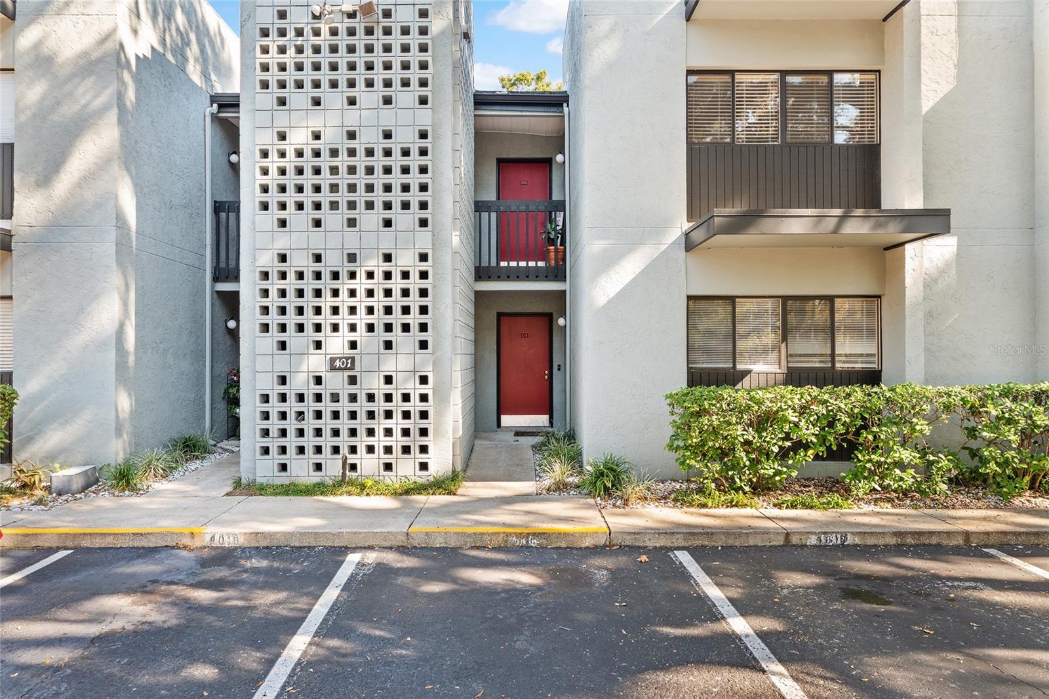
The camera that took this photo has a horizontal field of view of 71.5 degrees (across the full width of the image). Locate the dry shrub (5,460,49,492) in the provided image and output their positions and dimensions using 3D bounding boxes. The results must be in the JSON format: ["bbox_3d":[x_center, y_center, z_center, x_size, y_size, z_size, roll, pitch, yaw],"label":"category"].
[{"bbox_3d":[-5.670,1.438,8.300,0.500,0.350,0.460,0,-1,0],"label":"dry shrub"}]

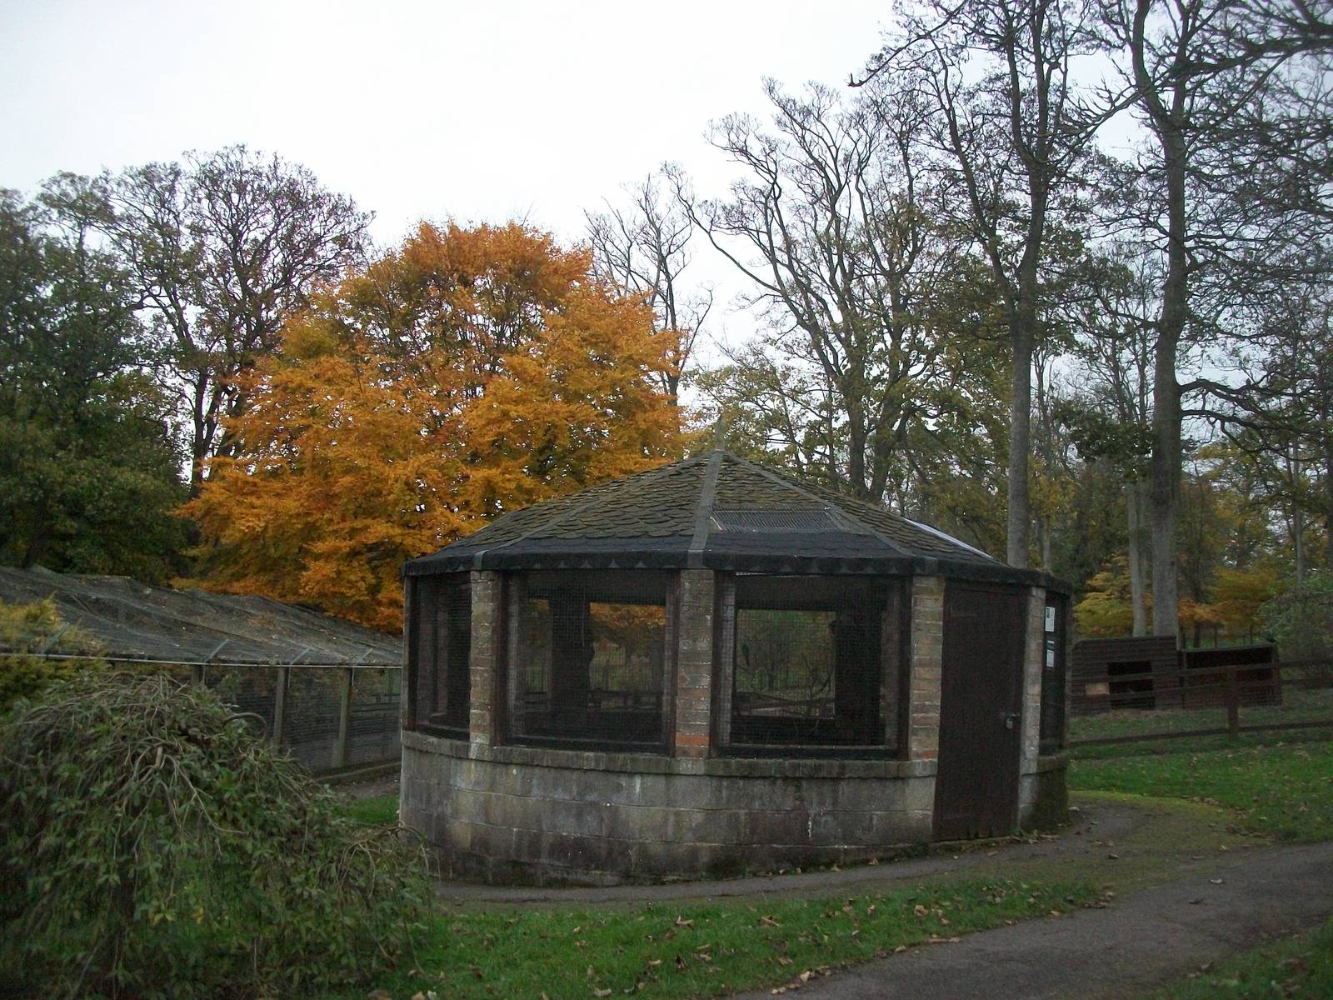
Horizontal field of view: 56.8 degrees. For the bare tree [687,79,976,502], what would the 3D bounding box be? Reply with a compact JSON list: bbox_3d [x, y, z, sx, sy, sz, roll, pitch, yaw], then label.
[{"bbox_3d":[5.164,-3.945,40.846,9.410,21.048,9.410,1,-7,7],"label":"bare tree"}]

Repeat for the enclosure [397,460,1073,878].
[{"bbox_3d":[0.519,1.167,10.489,5.450,3.194,5.450,7,-9,-37],"label":"enclosure"}]

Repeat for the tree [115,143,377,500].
[{"bbox_3d":[-15.382,-3.035,43.683,9.345,19.861,9.345,4,-8,-20],"label":"tree"}]

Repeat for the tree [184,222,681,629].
[{"bbox_3d":[-5.220,-0.768,27.299,11.062,11.159,11.062,3,-7,-11],"label":"tree"}]

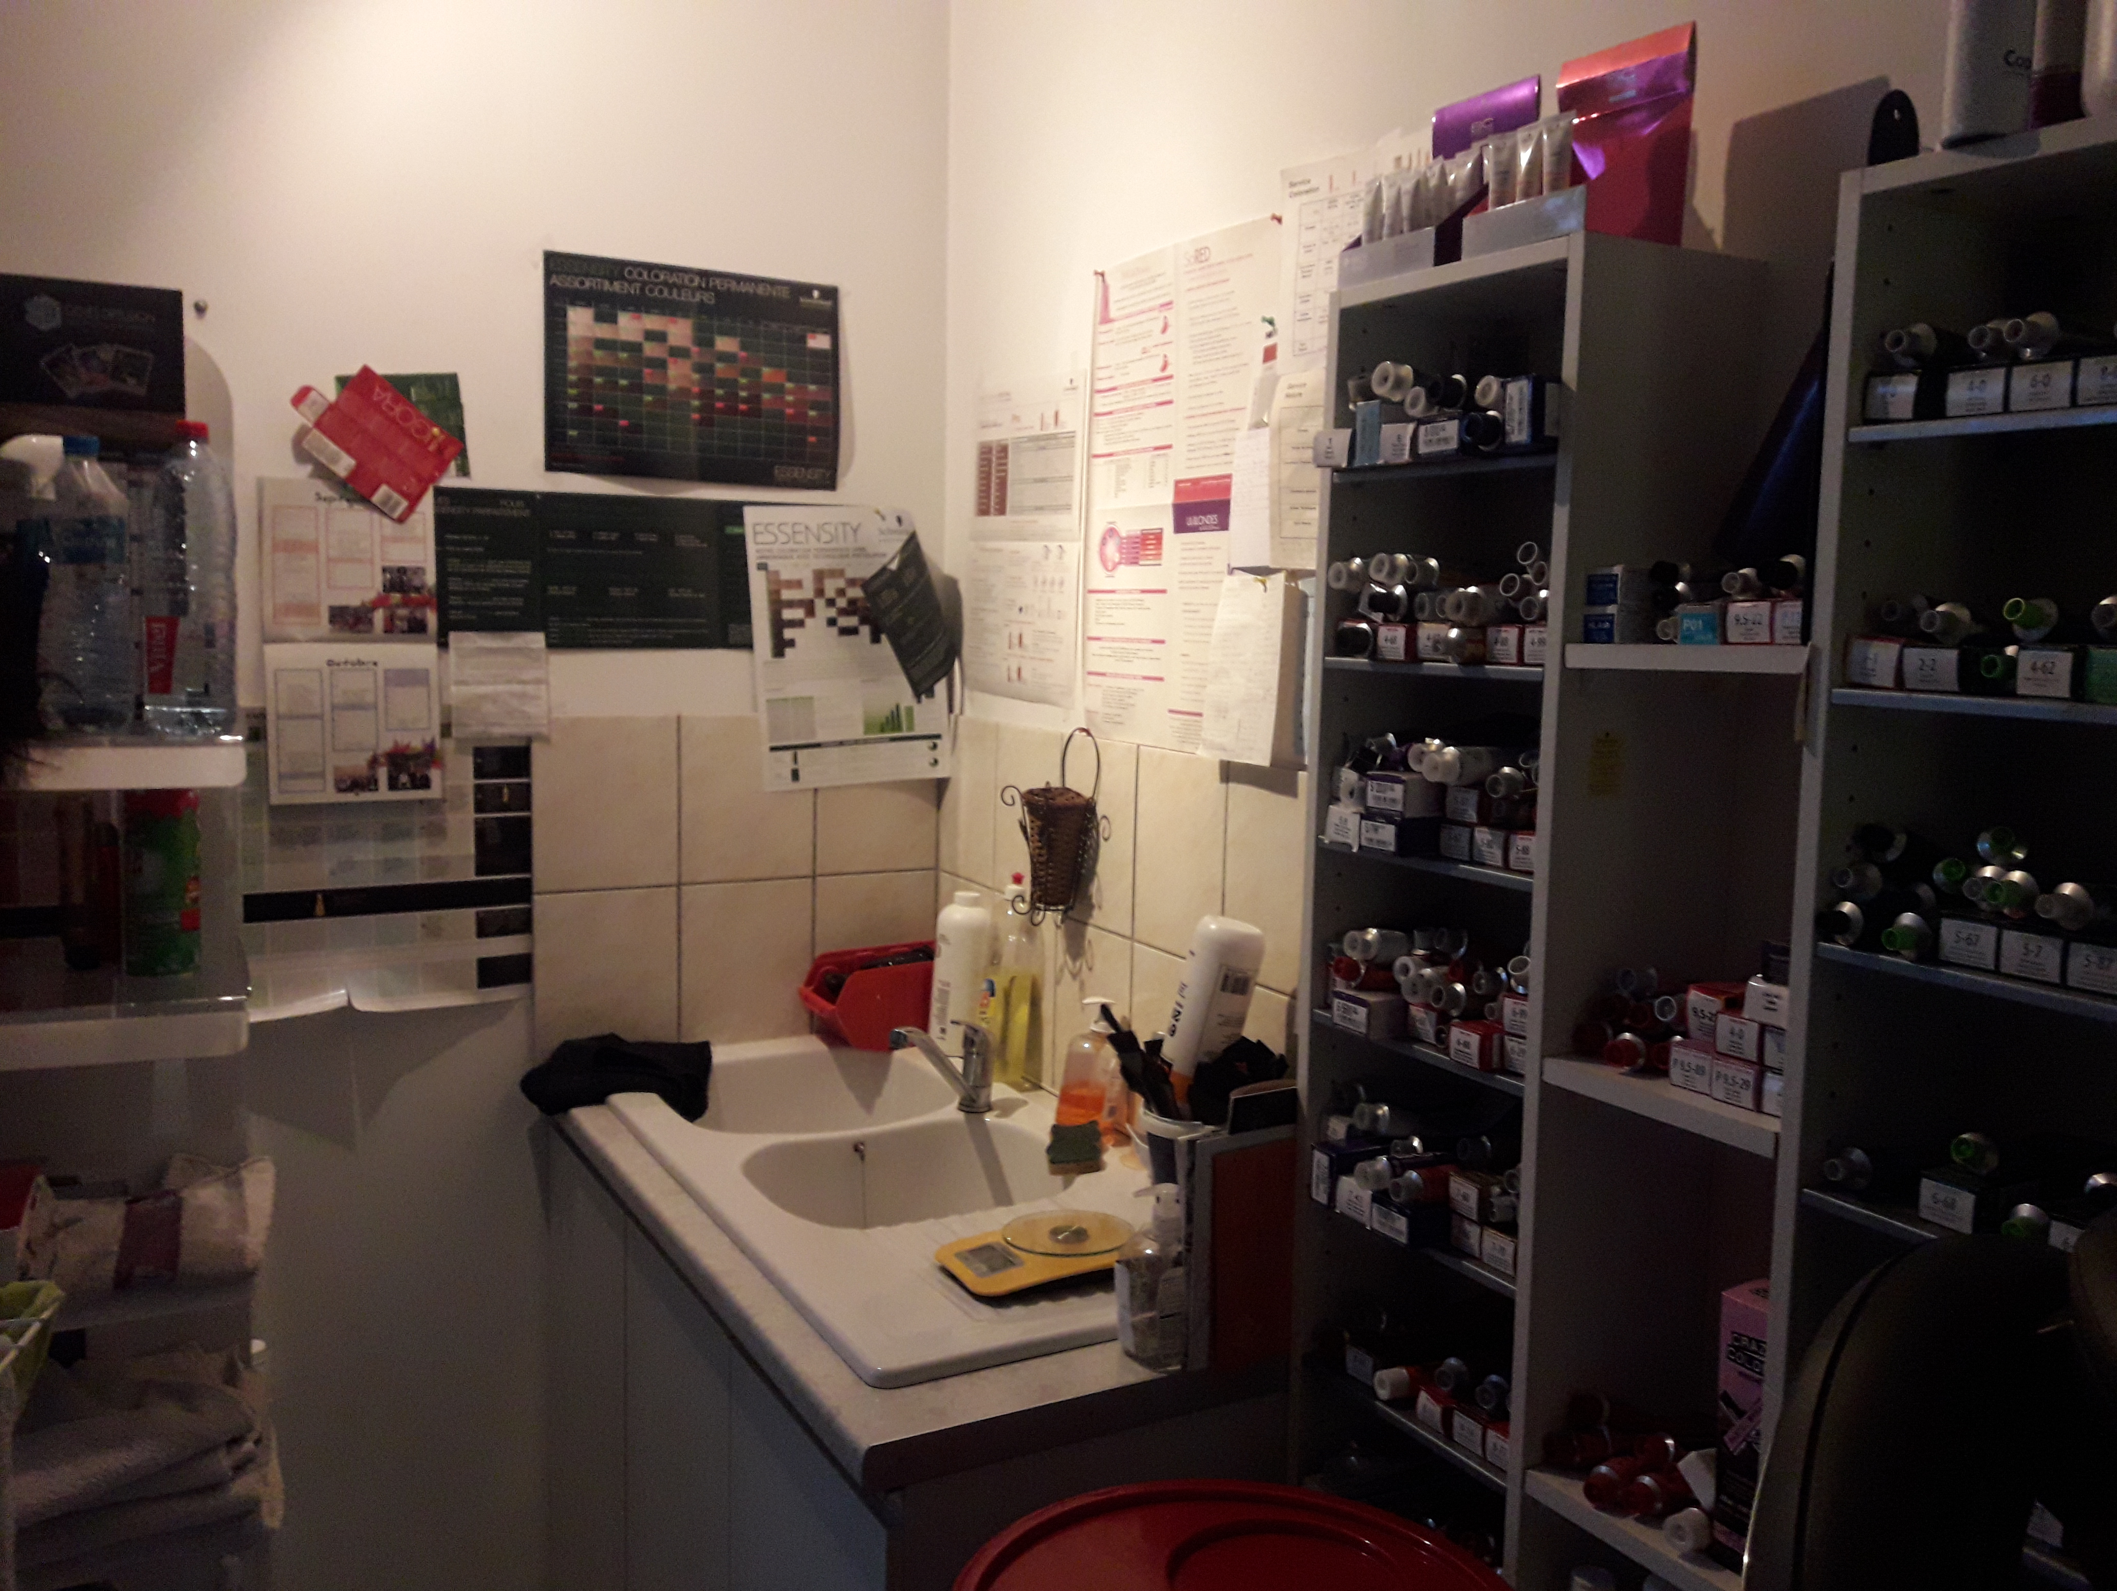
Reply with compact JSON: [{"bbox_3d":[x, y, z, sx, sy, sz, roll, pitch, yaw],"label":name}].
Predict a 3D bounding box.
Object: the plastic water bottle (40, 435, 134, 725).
[{"bbox_3d":[-1.042,-0.225,1.825,0.085,0.308,0.085,-2,7,-27],"label":"plastic water bottle"}]

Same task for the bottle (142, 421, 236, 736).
[{"bbox_3d":[-0.911,-0.226,1.793,0.084,0.322,0.084,-2,7,-27],"label":"bottle"}]

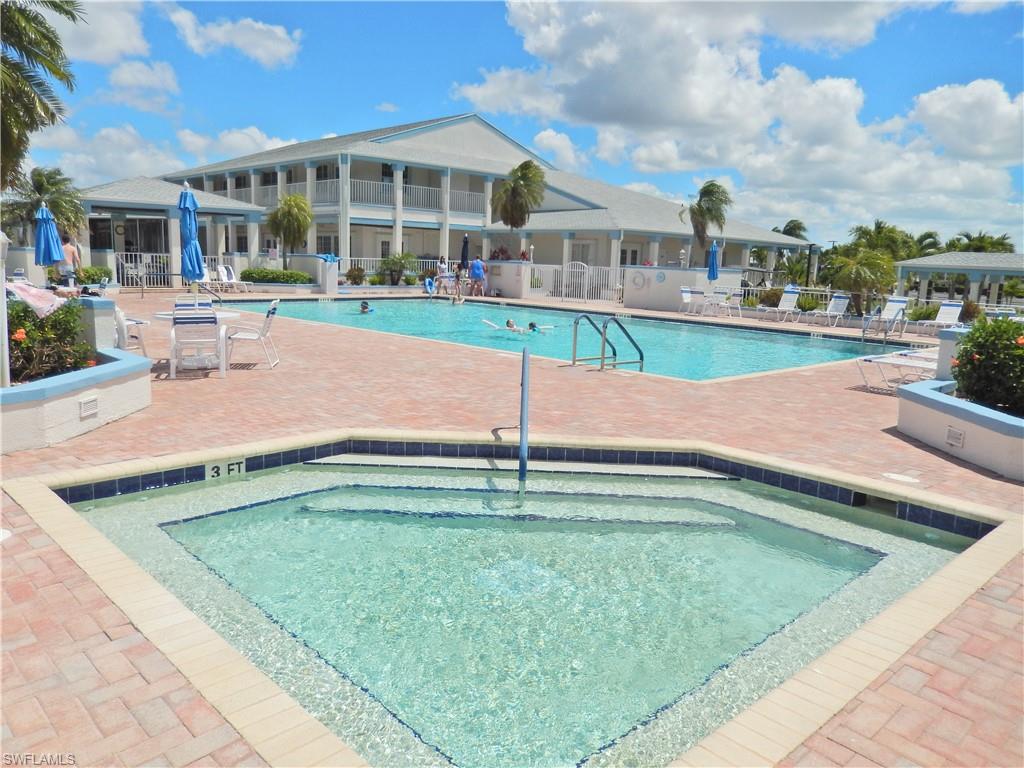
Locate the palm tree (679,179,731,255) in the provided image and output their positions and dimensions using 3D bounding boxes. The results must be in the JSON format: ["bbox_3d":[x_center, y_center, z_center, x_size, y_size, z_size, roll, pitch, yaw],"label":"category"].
[{"bbox_3d":[7.321,-5.362,27.960,2.000,4.900,2.000,2,9,0],"label":"palm tree"}]

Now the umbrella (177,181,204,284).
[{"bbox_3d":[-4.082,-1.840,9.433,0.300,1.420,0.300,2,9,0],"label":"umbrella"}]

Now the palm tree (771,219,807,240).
[{"bbox_3d":[21.222,-10.053,57.011,3.200,5.290,3.200,2,10,0],"label":"palm tree"}]

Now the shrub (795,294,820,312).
[{"bbox_3d":[9.170,-2.469,22.910,0.700,0.620,0.700,-6,13,-41],"label":"shrub"}]

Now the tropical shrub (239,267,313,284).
[{"bbox_3d":[-9.218,-4.193,28.849,2.600,0.773,0.880,-7,13,-43],"label":"tropical shrub"}]

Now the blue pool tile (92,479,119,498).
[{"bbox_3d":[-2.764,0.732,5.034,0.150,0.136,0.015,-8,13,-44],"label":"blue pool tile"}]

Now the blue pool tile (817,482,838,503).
[{"bbox_3d":[2.406,0.824,5.616,0.012,0.130,0.152,-6,13,-42],"label":"blue pool tile"}]

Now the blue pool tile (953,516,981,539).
[{"bbox_3d":[3.041,0.960,4.932,0.012,0.130,0.152,-6,13,-42],"label":"blue pool tile"}]

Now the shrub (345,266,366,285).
[{"bbox_3d":[-6.478,-4.502,30.612,0.900,0.800,0.880,2,9,0],"label":"shrub"}]

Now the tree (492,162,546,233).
[{"bbox_3d":[0.144,-6.600,30.833,2.350,5.249,2.350,2,10,0],"label":"tree"}]

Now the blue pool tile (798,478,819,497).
[{"bbox_3d":[2.302,0.805,5.727,0.012,0.130,0.152,-6,13,-42],"label":"blue pool tile"}]

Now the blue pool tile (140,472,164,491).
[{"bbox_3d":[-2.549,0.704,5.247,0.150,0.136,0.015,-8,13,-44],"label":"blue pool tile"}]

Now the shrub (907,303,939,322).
[{"bbox_3d":[10.938,-1.873,19.678,0.720,0.615,0.820,-7,13,-43],"label":"shrub"}]

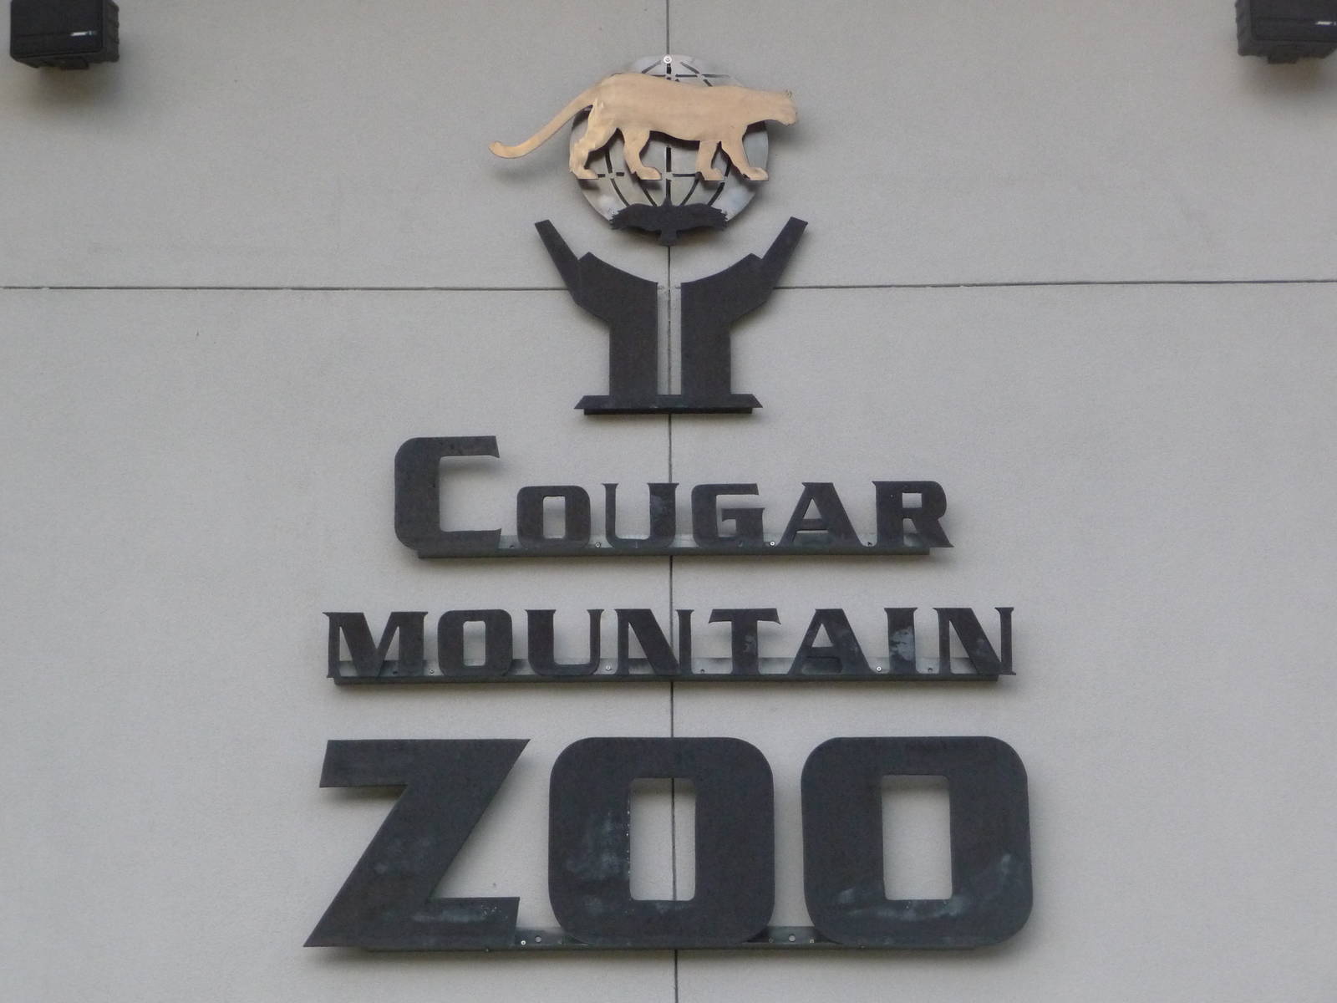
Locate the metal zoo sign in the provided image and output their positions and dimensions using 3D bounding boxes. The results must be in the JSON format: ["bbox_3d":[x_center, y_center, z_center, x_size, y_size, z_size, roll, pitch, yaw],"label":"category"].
[{"bbox_3d":[-0.004,-0.041,16.200,2.318,3.092,0.110,0,-20,0],"label":"metal zoo sign"}]

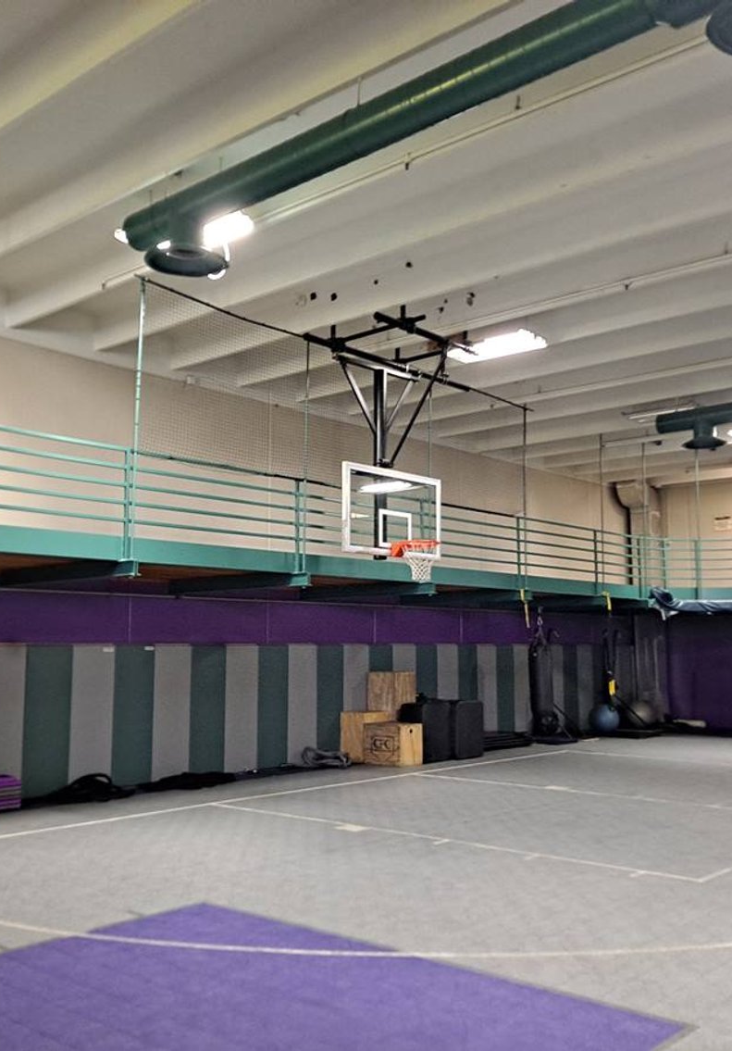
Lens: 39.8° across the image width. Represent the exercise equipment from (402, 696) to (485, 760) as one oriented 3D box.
[{"bbox_3d":[1.203,3.300,16.364,0.577,0.925,1.622,-6,-9,41],"label":"exercise equipment"}]

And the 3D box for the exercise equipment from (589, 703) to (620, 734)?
[{"bbox_3d":[4.969,4.002,21.017,0.650,0.650,0.650,-6,-9,41],"label":"exercise equipment"}]

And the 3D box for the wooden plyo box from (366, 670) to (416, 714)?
[{"bbox_3d":[0.426,2.729,16.439,0.567,0.677,0.547,-6,-9,41],"label":"wooden plyo box"}]

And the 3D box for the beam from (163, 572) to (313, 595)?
[{"bbox_3d":[-1.637,0.722,12.725,2.500,0.200,0.130,-6,-9,41],"label":"beam"}]

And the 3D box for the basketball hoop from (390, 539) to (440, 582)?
[{"bbox_3d":[0.593,0.431,12.195,0.630,0.500,0.480,-6,-9,41],"label":"basketball hoop"}]

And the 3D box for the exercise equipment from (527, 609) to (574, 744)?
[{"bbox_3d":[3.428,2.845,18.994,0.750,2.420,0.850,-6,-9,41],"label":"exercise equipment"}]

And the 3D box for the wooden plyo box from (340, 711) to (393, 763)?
[{"bbox_3d":[0.035,3.333,15.944,0.610,0.760,0.510,6,-9,-42],"label":"wooden plyo box"}]

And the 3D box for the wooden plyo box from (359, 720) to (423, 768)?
[{"bbox_3d":[0.414,3.367,15.573,0.760,0.610,0.510,-7,-10,44],"label":"wooden plyo box"}]

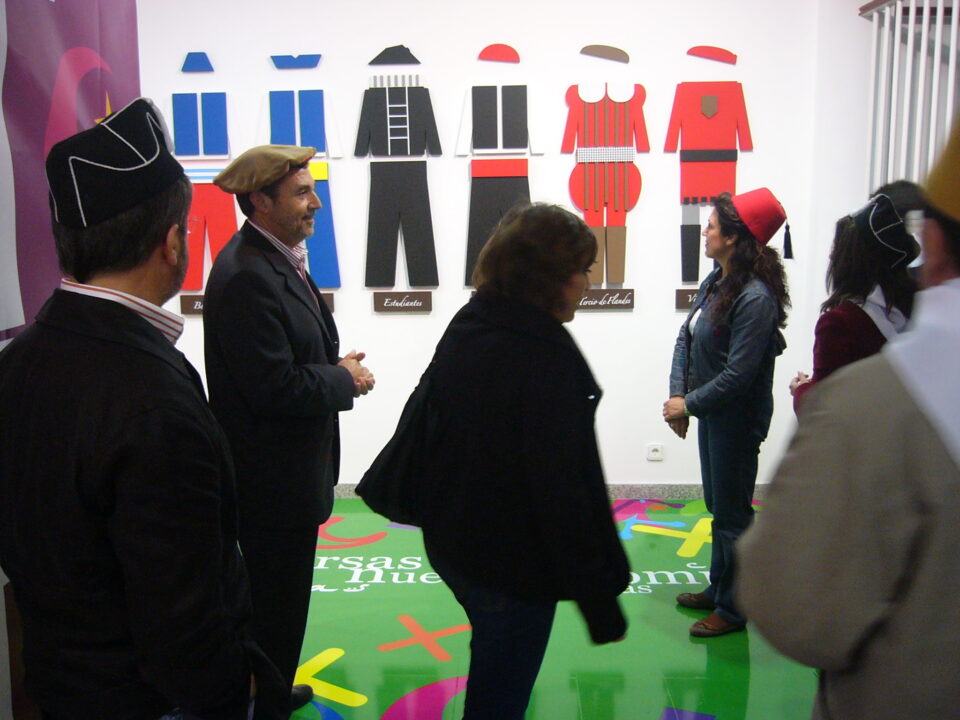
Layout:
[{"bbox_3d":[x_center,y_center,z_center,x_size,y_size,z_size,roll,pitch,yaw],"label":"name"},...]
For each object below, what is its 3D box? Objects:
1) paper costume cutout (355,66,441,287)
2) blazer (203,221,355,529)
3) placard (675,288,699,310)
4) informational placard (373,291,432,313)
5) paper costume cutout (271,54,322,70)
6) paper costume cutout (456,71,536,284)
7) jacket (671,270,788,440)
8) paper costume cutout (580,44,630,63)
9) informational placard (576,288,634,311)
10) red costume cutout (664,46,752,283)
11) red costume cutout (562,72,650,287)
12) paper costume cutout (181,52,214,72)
[{"bbox_3d":[-0.425,-0.926,5.047,0.457,1.099,0.030,0,9,3],"label":"paper costume cutout"},{"bbox_3d":[-0.600,0.050,2.940,0.440,0.950,0.530,1,9,8],"label":"blazer"},{"bbox_3d":[1.180,-0.315,5.076,0.304,0.112,0.020,0,9,3],"label":"placard"},{"bbox_3d":[-0.401,-0.304,5.034,0.305,0.105,0.020,0,9,3],"label":"informational placard"},{"bbox_3d":[-0.920,-1.491,4.860,0.260,0.070,0.020,0,9,3],"label":"paper costume cutout"},{"bbox_3d":[0.099,-0.896,4.912,0.434,1.039,0.020,0,9,3],"label":"paper costume cutout"},{"bbox_3d":[0.893,-0.030,3.540,0.350,0.610,0.470,-2,10,-10],"label":"jacket"},{"bbox_3d":[0.632,-1.543,4.902,0.249,0.088,0.020,0,9,3],"label":"paper costume cutout"},{"bbox_3d":[0.645,-0.313,4.984,0.292,0.104,0.020,0,9,3],"label":"informational placard"},{"bbox_3d":[1.172,-0.906,4.975,0.449,1.019,0.030,0,9,3],"label":"red costume cutout"},{"bbox_3d":[0.649,-0.900,5.001,0.456,1.055,0.030,0,9,3],"label":"red costume cutout"},{"bbox_3d":[-1.453,-1.533,5.002,0.172,0.099,0.020,0,9,3],"label":"paper costume cutout"}]

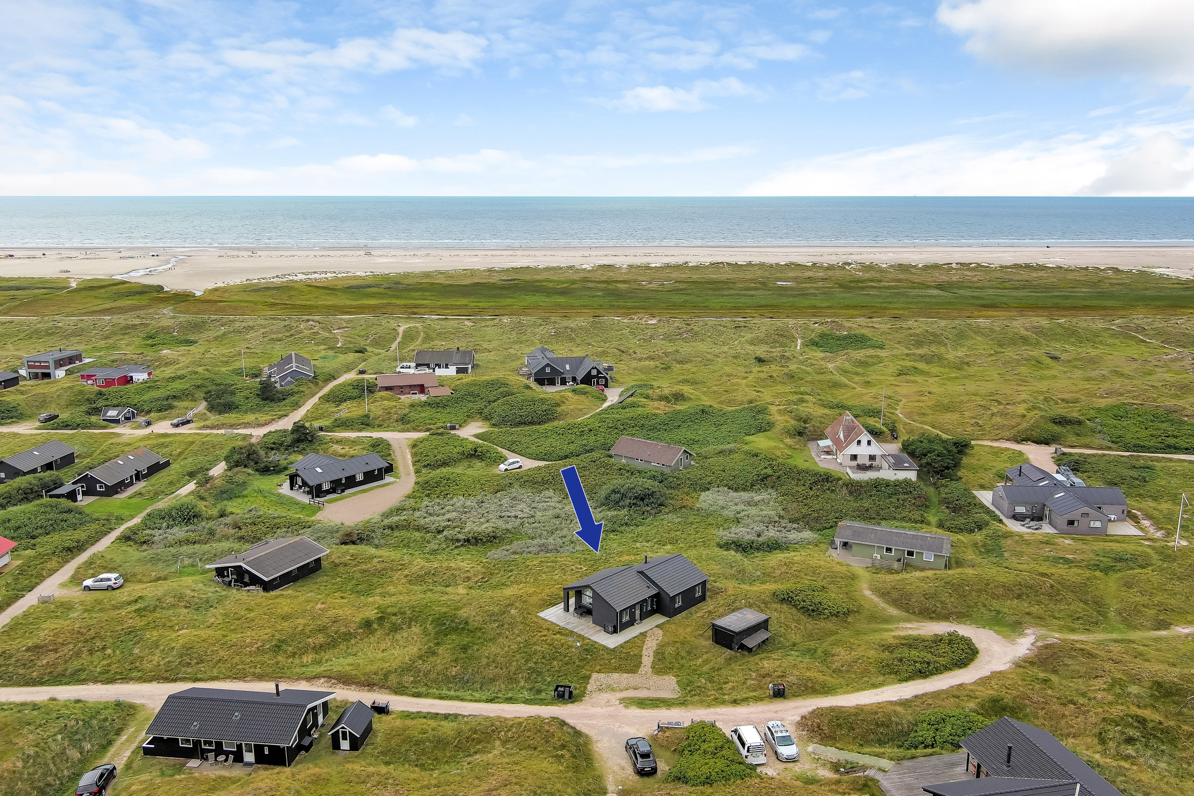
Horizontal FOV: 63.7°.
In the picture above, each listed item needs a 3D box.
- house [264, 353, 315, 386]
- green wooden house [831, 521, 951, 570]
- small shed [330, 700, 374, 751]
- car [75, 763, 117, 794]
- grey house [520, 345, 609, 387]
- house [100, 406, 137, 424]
[{"bbox_3d":[-77.680,-7.280,243.830,10.800,4.700,23.700,-4,13,-17],"label":"house"},{"bbox_3d":[39.400,19.020,127.510,14.400,3.300,7.700,5,13,22],"label":"green wooden house"},{"bbox_3d":[-21.398,28.676,84.090,2.740,2.670,3.870,1,12,7],"label":"small shed"},{"bbox_3d":[-41.500,31.600,79.600,1.860,1.550,4.650,-2,12,-10],"label":"car"},{"bbox_3d":[-8.140,-7.690,240.950,19.500,6.700,24.000,-2,12,-9],"label":"grey house"},{"bbox_3d":[-96.133,3.219,194.189,5.000,2.800,5.600,3,12,12],"label":"house"}]

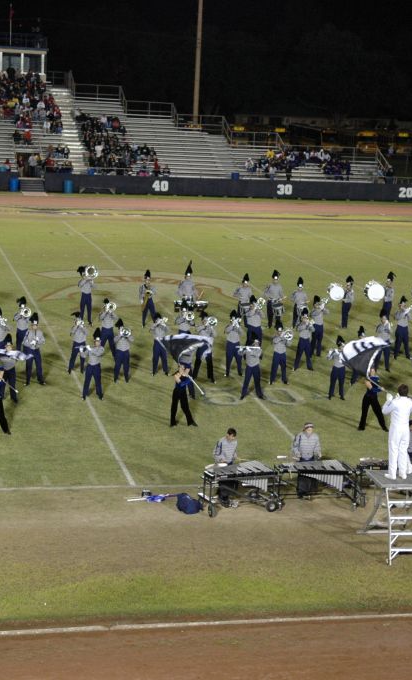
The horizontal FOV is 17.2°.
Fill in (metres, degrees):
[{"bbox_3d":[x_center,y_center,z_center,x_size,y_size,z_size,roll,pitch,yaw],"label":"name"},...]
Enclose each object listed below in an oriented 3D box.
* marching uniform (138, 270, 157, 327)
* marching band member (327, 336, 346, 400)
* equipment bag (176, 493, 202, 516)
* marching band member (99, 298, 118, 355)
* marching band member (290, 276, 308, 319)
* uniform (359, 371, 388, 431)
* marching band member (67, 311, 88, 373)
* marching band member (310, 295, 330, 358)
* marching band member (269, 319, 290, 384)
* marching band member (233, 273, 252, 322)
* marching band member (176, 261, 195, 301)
[{"bbox_3d":[-1.854,-1.399,45.311,0.600,1.870,0.500,1,11,-11],"label":"marching uniform"},{"bbox_3d":[3.553,0.757,36.937,0.580,1.780,0.480,0,12,-13],"label":"marching band member"},{"bbox_3d":[-0.321,3.300,27.590,0.490,0.330,0.380,-2,12,-23],"label":"equipment bag"},{"bbox_3d":[-2.805,-0.314,39.916,0.580,1.830,0.550,0,12,-13],"label":"marching band member"},{"bbox_3d":[3.206,-1.319,46.756,0.560,1.780,0.460,0,12,-13],"label":"marching band member"},{"bbox_3d":[4.105,1.482,34.128,0.700,1.580,0.500,-1,12,-18],"label":"uniform"},{"bbox_3d":[-3.573,0.076,38.244,0.560,1.770,0.520,-1,12,-19],"label":"marching band member"},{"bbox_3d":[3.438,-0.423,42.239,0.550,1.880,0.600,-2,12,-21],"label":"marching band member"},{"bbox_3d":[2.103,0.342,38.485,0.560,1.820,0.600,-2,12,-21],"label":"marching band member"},{"bbox_3d":[1.332,-1.336,45.930,0.620,1.830,0.500,0,12,-13],"label":"marching band member"},{"bbox_3d":[-0.598,-1.526,45.342,0.600,2.190,0.500,0,12,-13],"label":"marching band member"}]

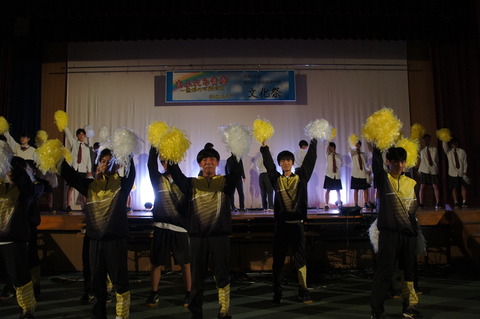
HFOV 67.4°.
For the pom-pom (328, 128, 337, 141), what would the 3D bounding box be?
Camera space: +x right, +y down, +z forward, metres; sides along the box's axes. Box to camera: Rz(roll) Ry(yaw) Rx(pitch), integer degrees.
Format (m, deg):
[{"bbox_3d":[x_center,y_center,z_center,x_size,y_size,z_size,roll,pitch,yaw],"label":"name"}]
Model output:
[{"bbox_3d":[2.123,-0.577,8.300,0.240,0.290,0.240,-1,-5,0],"label":"pom-pom"}]

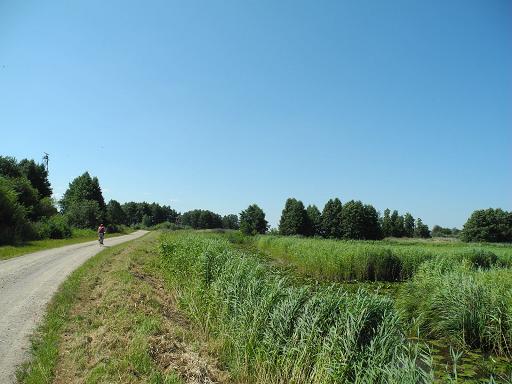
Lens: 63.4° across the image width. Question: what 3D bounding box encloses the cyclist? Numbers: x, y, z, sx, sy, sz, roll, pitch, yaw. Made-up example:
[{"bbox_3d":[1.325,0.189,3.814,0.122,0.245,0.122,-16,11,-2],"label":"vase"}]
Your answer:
[{"bbox_3d":[-12.439,3.416,33.600,0.600,1.720,1.650,2,-5,-13],"label":"cyclist"}]

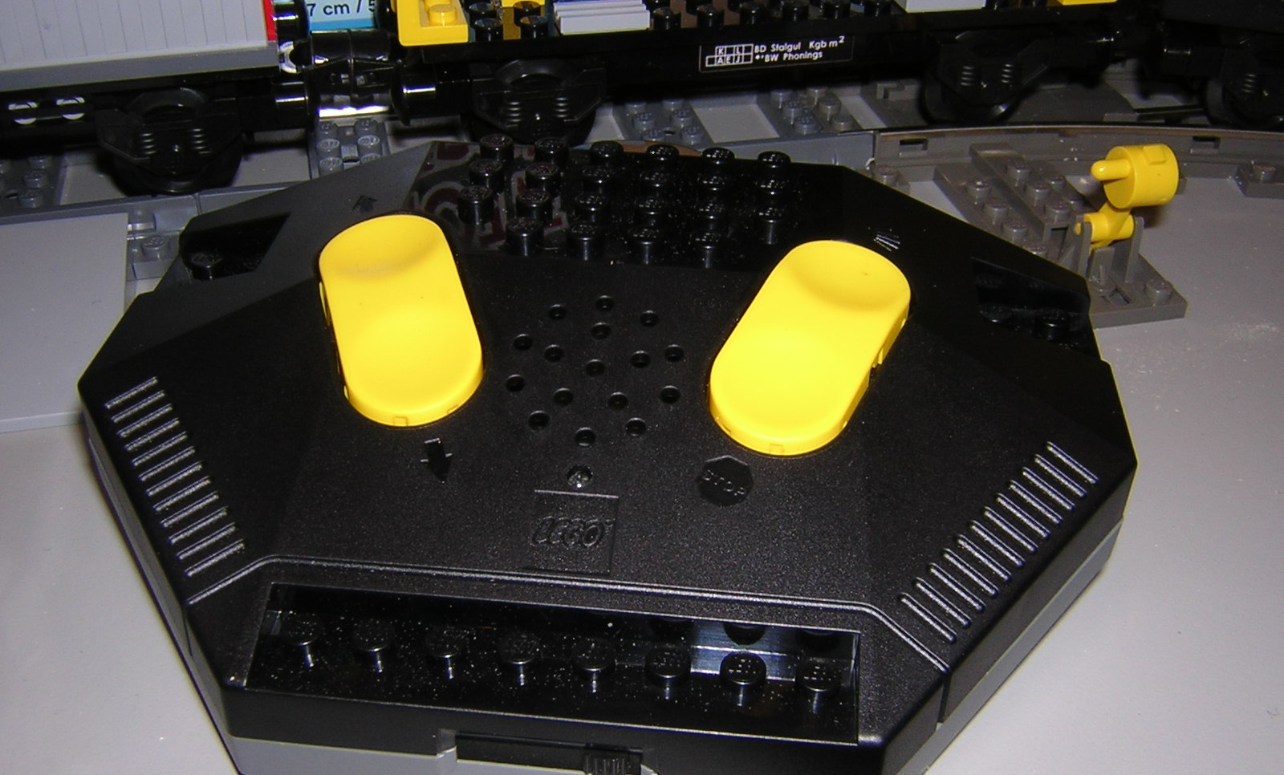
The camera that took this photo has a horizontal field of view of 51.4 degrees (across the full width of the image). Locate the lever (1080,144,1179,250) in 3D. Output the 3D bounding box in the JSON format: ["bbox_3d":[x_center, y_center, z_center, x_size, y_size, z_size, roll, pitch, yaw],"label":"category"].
[{"bbox_3d":[0.078,-0.031,0.224,0.015,0.023,0.010,-7,59,-11],"label":"lever"}]

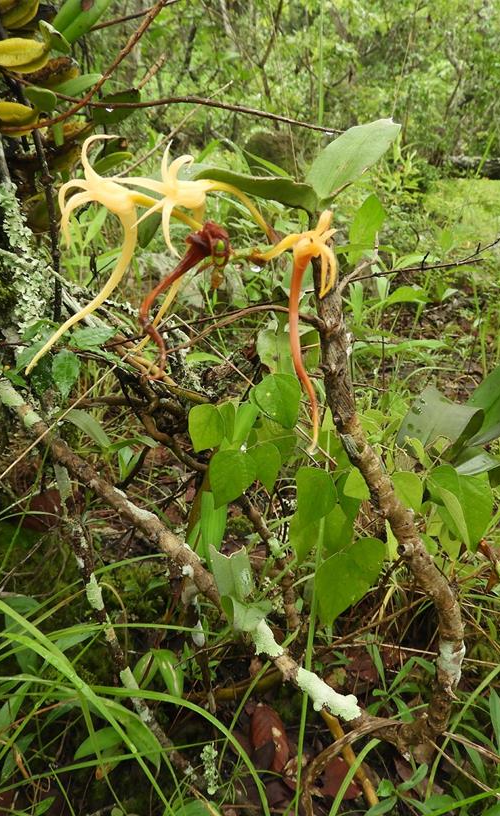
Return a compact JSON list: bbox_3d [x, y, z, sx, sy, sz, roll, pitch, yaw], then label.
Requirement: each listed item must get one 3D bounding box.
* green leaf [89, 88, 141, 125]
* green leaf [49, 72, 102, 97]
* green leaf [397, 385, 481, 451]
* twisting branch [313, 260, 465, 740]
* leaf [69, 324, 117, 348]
[{"bbox_3d":[-0.113,-0.252,0.630,0.043,0.030,0.022,0,21,0],"label":"green leaf"},{"bbox_3d":[-0.146,-0.270,0.630,0.045,0.021,0.022,0,21,0],"label":"green leaf"},{"bbox_3d":[0.183,0.010,0.730,0.080,0.060,0.045,0,21,0],"label":"green leaf"},{"bbox_3d":[0.119,0.105,0.655,0.140,0.445,0.080,0,21,0],"label":"twisting branch"},{"bbox_3d":[-0.133,-0.061,0.640,0.039,0.020,0.024,0,21,0],"label":"leaf"}]

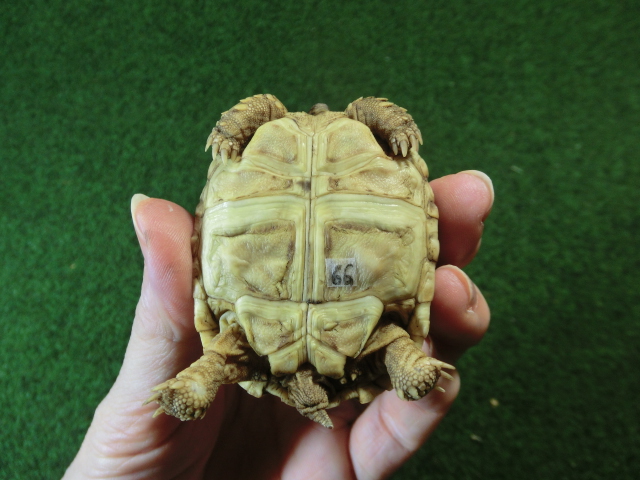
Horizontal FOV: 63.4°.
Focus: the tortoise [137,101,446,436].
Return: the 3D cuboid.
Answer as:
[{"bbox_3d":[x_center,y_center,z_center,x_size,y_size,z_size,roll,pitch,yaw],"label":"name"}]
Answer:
[{"bbox_3d":[-0.005,0.005,0.136,0.073,0.039,0.083,2,90,0],"label":"tortoise"}]

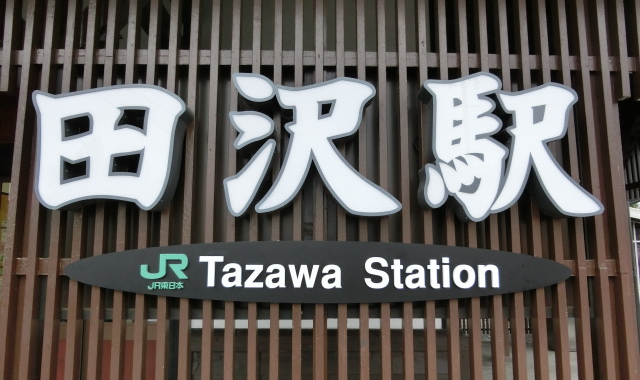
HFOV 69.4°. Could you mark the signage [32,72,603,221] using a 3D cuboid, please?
[{"bbox_3d":[0.004,-0.207,2.302,2.744,0.727,0.145,0,-8,-1],"label":"signage"}]

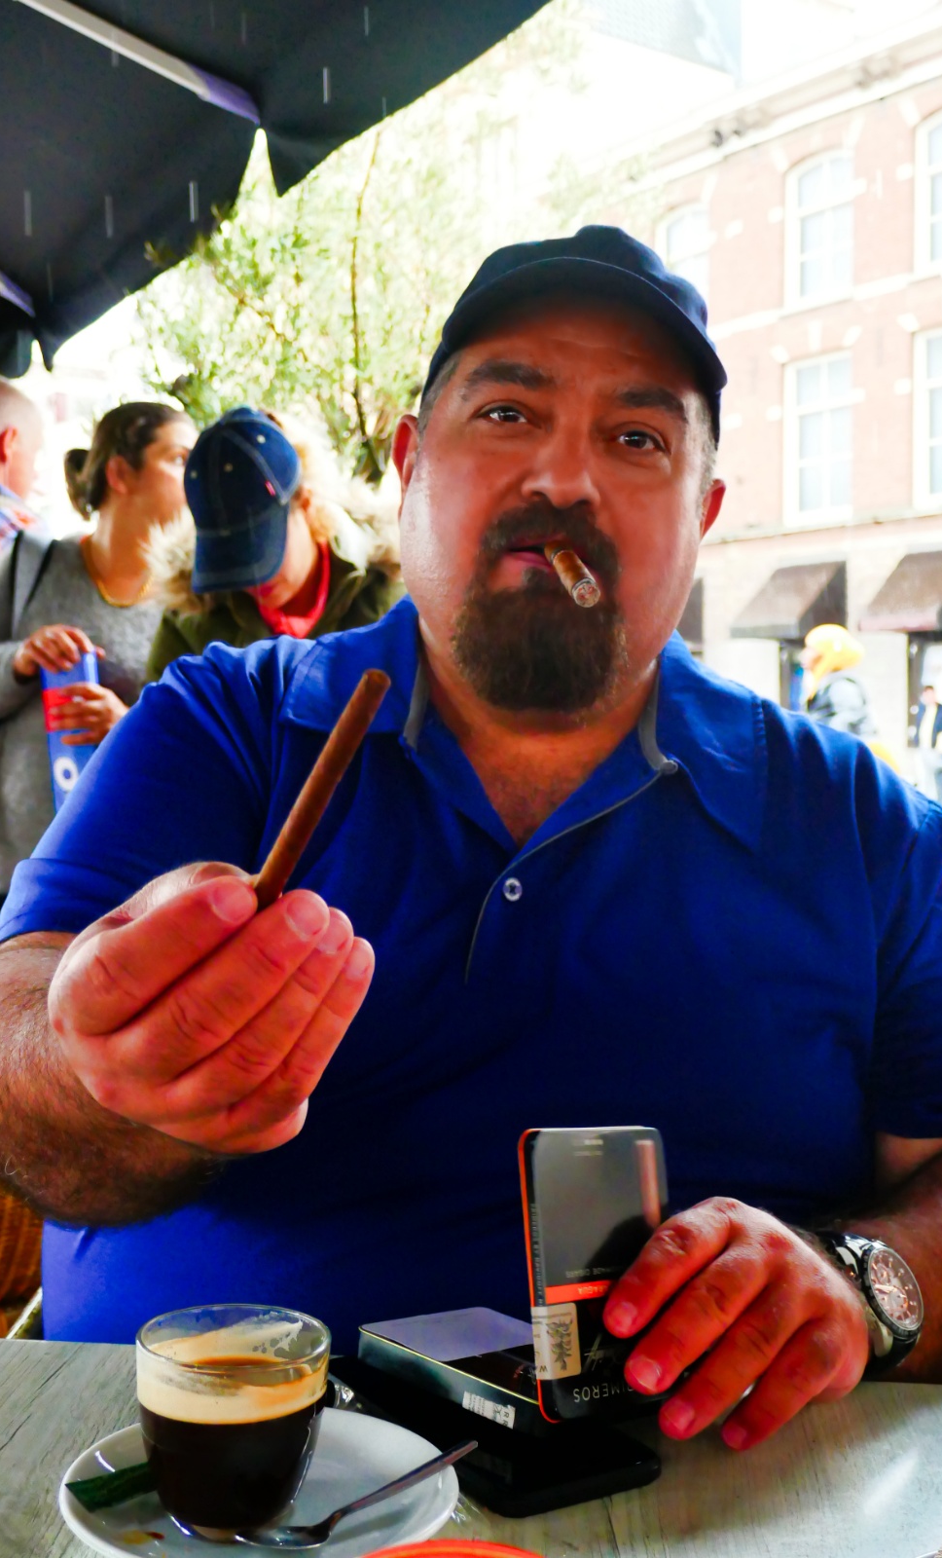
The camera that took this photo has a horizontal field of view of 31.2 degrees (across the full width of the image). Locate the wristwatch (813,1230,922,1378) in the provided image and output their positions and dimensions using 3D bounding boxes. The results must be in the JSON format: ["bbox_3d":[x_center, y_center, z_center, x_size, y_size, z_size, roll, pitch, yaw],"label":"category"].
[{"bbox_3d":[0.155,0.222,0.698,0.056,0.064,0.046,-39,-6,31],"label":"wristwatch"}]

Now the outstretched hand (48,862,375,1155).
[{"bbox_3d":[-0.085,0.074,0.540,0.088,0.089,0.115,-1,-19,-32],"label":"outstretched hand"}]

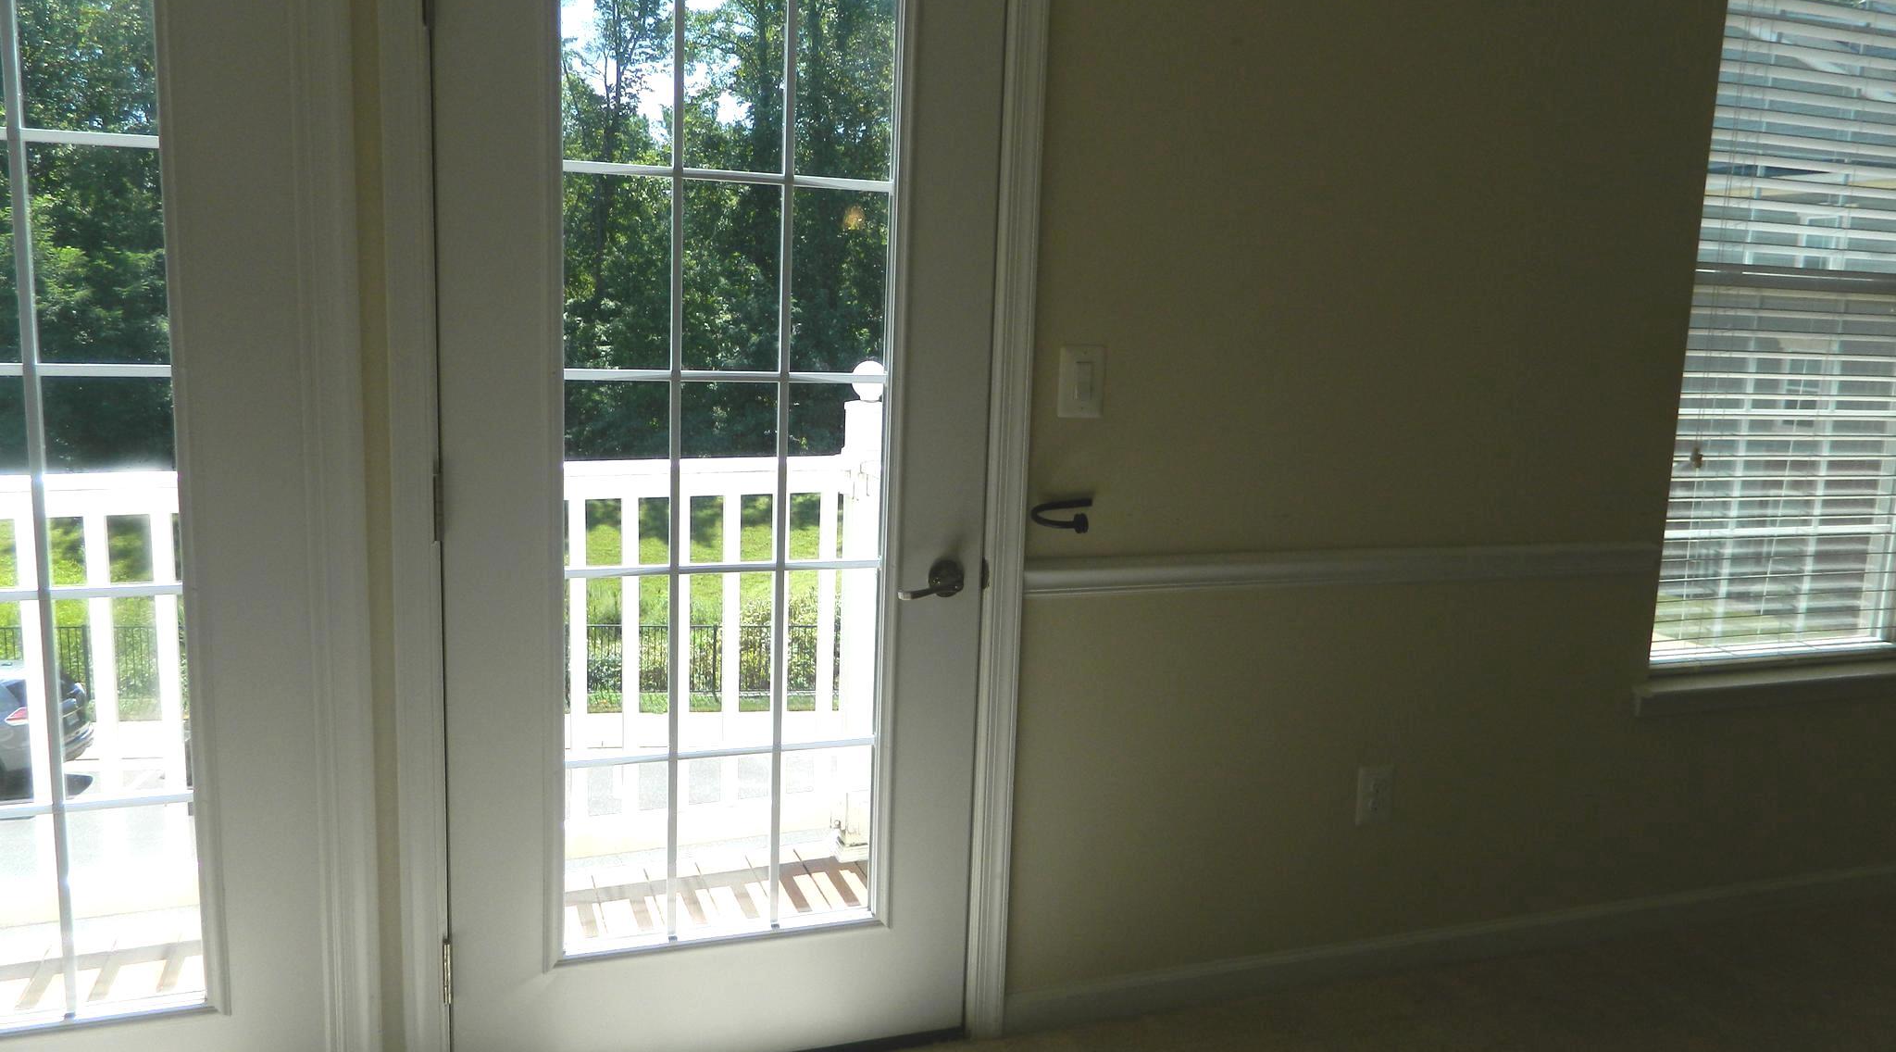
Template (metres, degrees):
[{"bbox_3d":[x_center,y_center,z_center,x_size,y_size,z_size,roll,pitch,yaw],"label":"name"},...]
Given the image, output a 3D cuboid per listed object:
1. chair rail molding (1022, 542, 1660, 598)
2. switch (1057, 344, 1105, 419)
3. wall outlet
[{"bbox_3d":[0.844,0.081,2.709,1.498,0.069,0.022,-1,9,-20],"label":"chair rail molding"},{"bbox_3d":[0.237,-0.255,2.433,0.081,0.125,0.011,-1,9,-20],"label":"switch"},{"bbox_3d":[0.878,0.551,2.808,0.081,0.125,0.010,-1,9,-20],"label":"wall outlet"}]

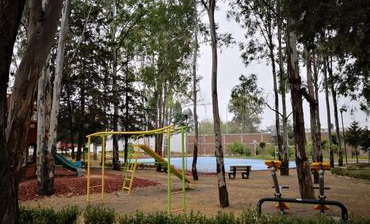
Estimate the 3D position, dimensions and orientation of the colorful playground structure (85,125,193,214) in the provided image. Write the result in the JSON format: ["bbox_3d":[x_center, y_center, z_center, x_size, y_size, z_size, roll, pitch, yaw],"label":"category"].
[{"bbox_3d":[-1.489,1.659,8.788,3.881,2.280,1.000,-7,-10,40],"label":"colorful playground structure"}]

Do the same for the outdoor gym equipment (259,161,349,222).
[{"bbox_3d":[2.595,1.784,6.597,1.897,1.330,0.600,-3,-8,13],"label":"outdoor gym equipment"}]

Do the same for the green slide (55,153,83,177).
[{"bbox_3d":[-7.685,3.358,18.332,2.400,1.600,0.600,-3,-8,15],"label":"green slide"}]

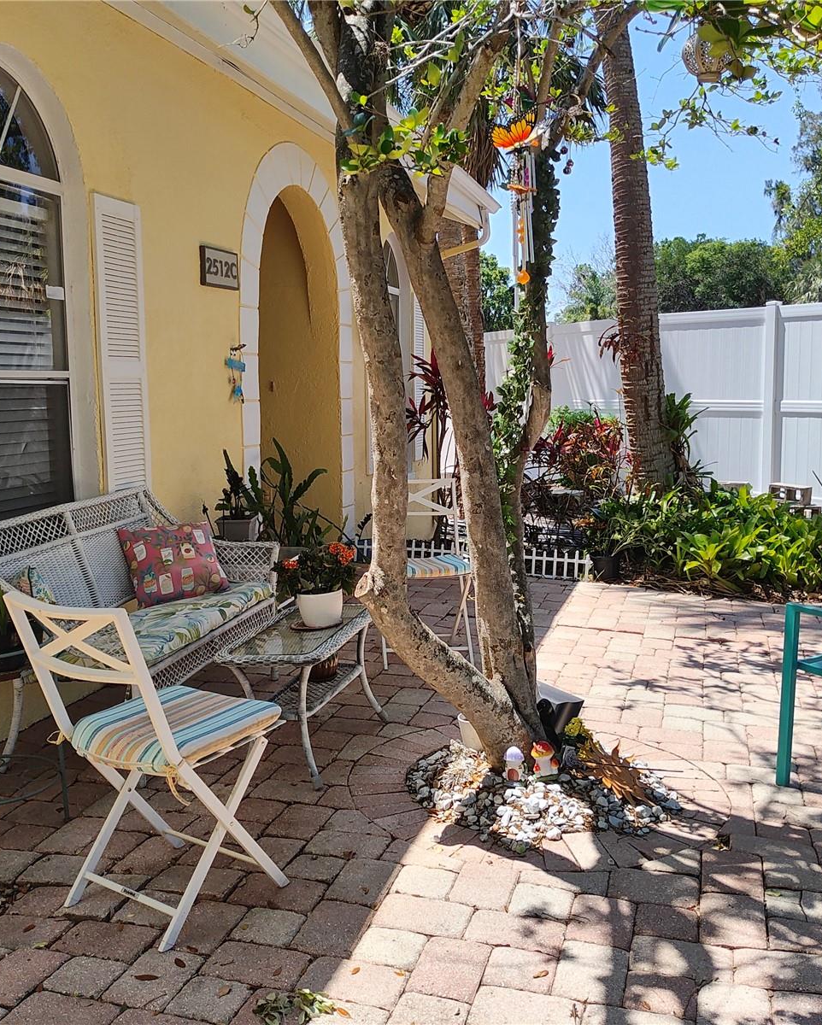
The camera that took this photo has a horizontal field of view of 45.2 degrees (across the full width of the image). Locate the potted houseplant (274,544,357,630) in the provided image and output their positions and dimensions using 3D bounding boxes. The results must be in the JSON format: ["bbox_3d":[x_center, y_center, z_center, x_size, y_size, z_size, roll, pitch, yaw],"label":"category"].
[{"bbox_3d":[-0.349,0.270,3.644,0.310,0.320,0.300,0,8,0],"label":"potted houseplant"}]

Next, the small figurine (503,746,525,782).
[{"bbox_3d":[0.345,0.838,3.329,0.072,0.113,0.072,1,8,10],"label":"small figurine"}]

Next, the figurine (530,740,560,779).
[{"bbox_3d":[0.443,0.806,3.259,0.098,0.118,0.085,0,8,3],"label":"figurine"}]

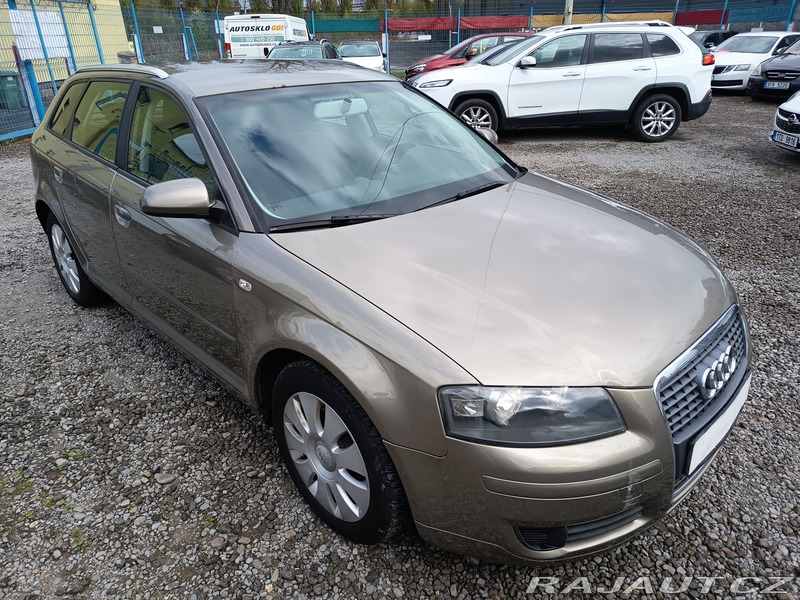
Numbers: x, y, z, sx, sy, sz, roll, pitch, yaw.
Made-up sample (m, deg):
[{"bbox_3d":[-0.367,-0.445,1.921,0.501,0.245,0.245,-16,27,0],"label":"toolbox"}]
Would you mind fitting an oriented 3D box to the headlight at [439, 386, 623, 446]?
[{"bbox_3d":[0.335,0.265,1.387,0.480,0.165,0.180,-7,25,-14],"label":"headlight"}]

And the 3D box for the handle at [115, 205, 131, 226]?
[{"bbox_3d":[-1.173,-0.357,2.365,0.185,0.066,0.055,22,33,40],"label":"handle"}]

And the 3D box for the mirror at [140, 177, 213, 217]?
[{"bbox_3d":[-0.743,-0.340,1.872,0.140,0.148,0.235,22,33,40],"label":"mirror"}]

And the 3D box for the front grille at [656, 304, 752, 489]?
[{"bbox_3d":[0.954,0.277,1.679,0.690,0.380,0.105,-23,21,-40],"label":"front grille"}]

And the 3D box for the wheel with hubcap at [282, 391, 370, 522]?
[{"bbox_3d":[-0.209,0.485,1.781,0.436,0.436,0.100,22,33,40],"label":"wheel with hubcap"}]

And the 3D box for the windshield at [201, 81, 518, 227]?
[{"bbox_3d":[-0.128,-0.708,2.404,1.460,0.115,0.840,-23,63,-40],"label":"windshield"}]

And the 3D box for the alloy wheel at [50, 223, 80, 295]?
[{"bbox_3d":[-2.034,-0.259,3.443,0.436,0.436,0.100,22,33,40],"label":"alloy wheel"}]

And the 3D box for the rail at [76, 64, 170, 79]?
[{"bbox_3d":[-1.418,-1.139,2.745,0.050,0.060,1.310,-22,32,-38],"label":"rail"}]

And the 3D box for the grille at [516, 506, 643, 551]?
[{"bbox_3d":[0.498,0.617,1.554,0.400,0.095,0.085,-7,25,-14],"label":"grille"}]

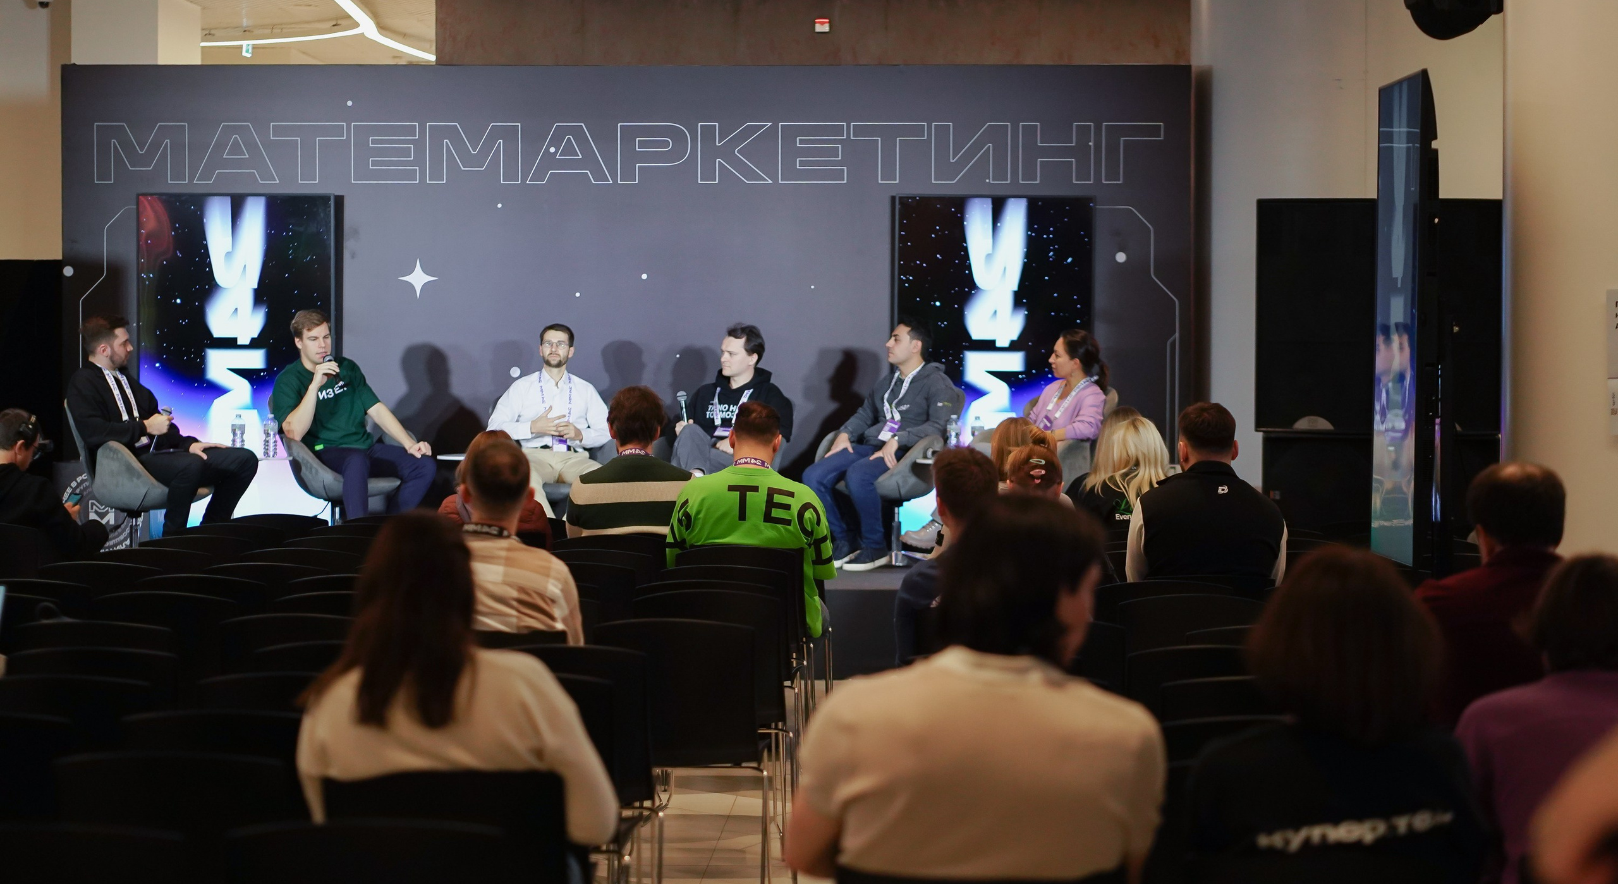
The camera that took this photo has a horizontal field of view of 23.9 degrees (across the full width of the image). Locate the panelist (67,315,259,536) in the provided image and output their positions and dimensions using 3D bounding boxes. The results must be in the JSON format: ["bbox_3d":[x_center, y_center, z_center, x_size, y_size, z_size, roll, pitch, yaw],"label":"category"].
[{"bbox_3d":[-2.990,0.030,17.708,0.800,1.230,0.530,1,2,20],"label":"panelist"}]

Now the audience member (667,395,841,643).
[{"bbox_3d":[-0.231,0.513,13.219,0.570,1.315,0.820,0,2,-10],"label":"audience member"}]

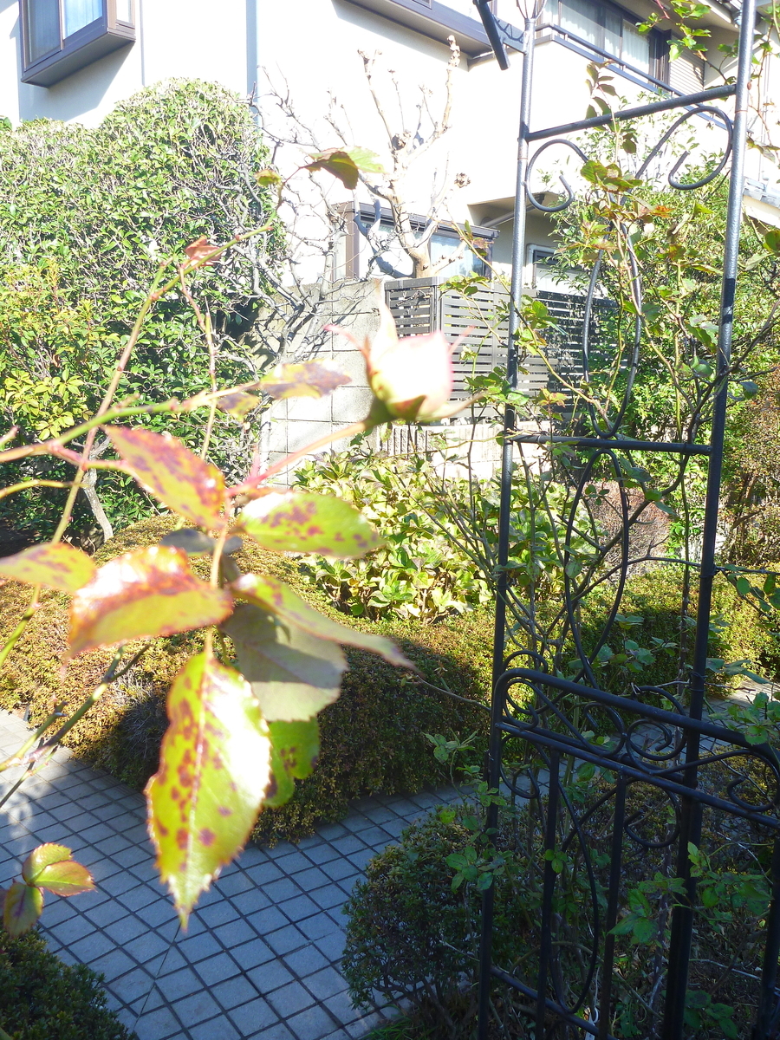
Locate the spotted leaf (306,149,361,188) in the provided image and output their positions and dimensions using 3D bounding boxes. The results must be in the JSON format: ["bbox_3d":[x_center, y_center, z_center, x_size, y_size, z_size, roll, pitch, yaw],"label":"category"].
[{"bbox_3d":[-0.040,-0.242,0.580,0.038,0.028,0.028,1,9,-6],"label":"spotted leaf"}]

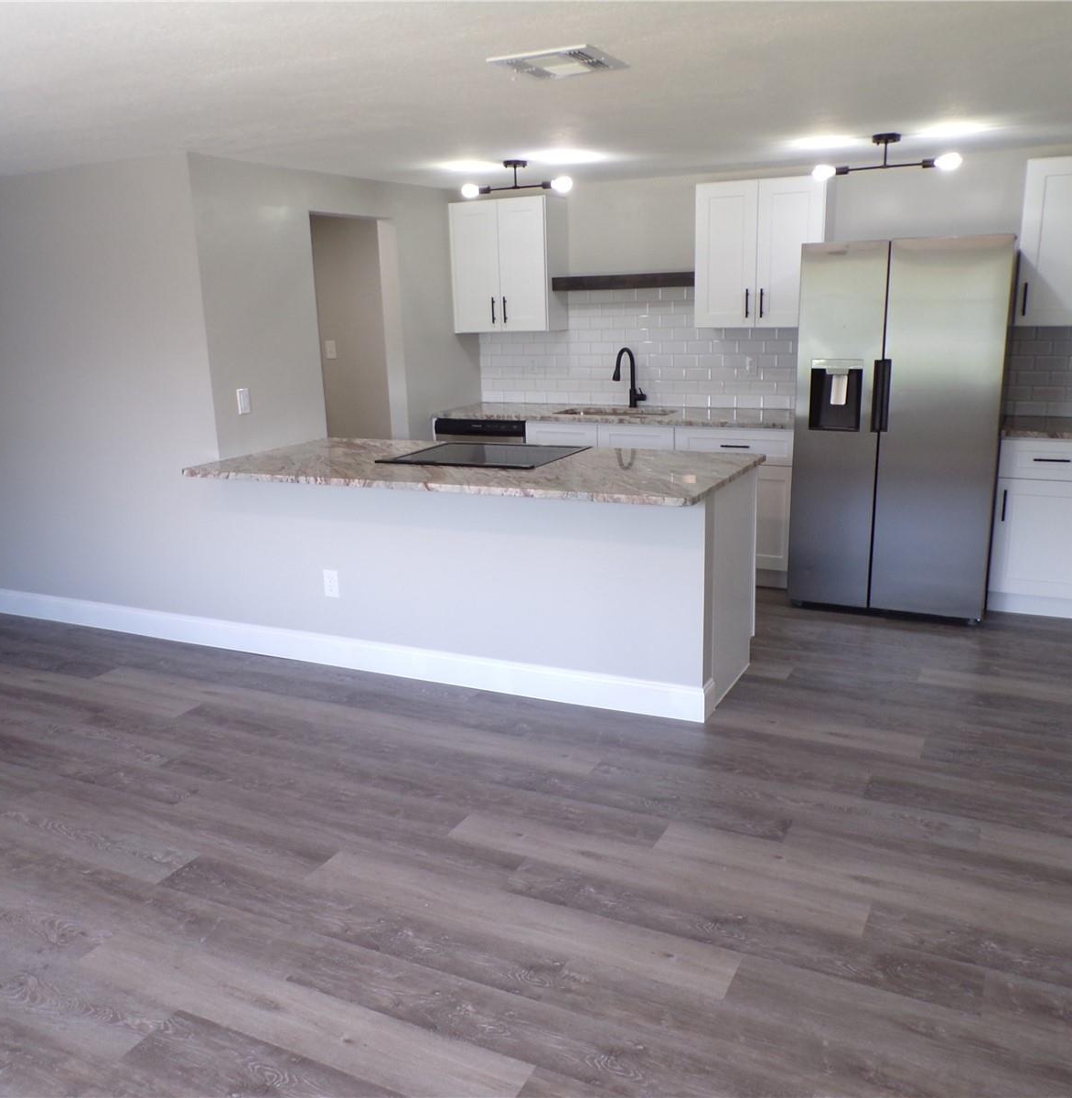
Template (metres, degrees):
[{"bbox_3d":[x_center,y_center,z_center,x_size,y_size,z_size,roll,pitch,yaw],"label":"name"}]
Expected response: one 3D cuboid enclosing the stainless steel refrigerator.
[{"bbox_3d":[1.877,-0.620,5.180,0.913,1.790,0.840,5,16,25],"label":"stainless steel refrigerator"}]

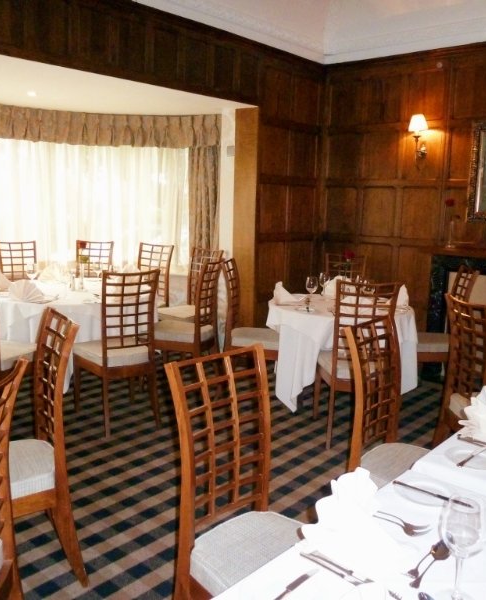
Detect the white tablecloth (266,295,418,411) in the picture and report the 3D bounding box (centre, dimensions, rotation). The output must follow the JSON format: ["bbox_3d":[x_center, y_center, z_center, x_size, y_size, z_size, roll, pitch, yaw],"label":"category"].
[{"bbox_3d":[0.681,0.354,4.106,0.970,0.660,0.970,2,10,2],"label":"white tablecloth"}]

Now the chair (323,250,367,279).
[{"bbox_3d":[0.847,0.159,4.716,0.420,1.020,0.540,2,10,3],"label":"chair"}]

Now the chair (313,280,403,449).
[{"bbox_3d":[0.713,0.351,3.589,0.420,1.020,0.540,2,10,2],"label":"chair"}]

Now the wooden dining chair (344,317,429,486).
[{"bbox_3d":[0.649,0.609,2.130,0.540,1.010,0.440,10,13,39],"label":"wooden dining chair"}]

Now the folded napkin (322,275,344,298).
[{"bbox_3d":[0.707,-0.086,4.312,0.220,0.130,0.140,2,10,4],"label":"folded napkin"}]

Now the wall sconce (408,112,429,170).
[{"bbox_3d":[1.455,-1.314,4.790,0.160,0.420,0.200,10,13,41],"label":"wall sconce"}]

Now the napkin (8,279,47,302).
[{"bbox_3d":[-1.439,-0.073,3.941,0.240,0.145,0.190,5,10,20],"label":"napkin"}]

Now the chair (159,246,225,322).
[{"bbox_3d":[-0.484,0.063,5.031,0.540,1.010,0.440,-8,14,-44],"label":"chair"}]

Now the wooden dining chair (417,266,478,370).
[{"bbox_3d":[1.381,0.255,4.252,0.540,1.010,0.440,2,10,0],"label":"wooden dining chair"}]

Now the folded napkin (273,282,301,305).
[{"bbox_3d":[0.315,-0.057,4.086,0.140,0.130,0.220,1,10,-2],"label":"folded napkin"}]

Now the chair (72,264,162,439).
[{"bbox_3d":[-0.805,0.286,3.720,0.440,1.010,0.540,-5,12,-33],"label":"chair"}]

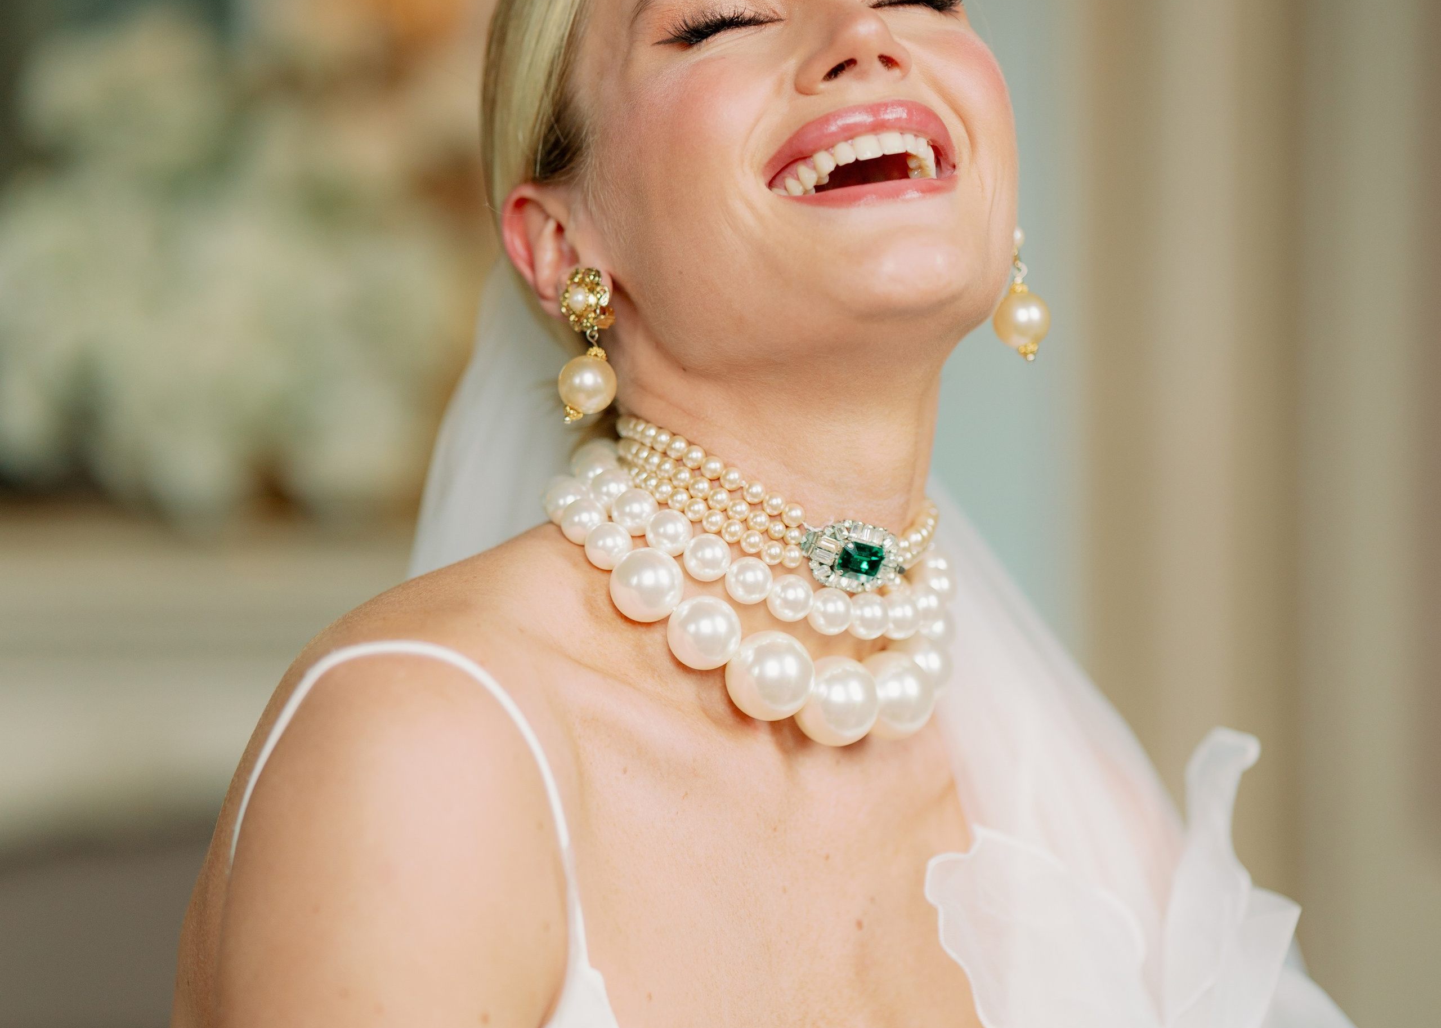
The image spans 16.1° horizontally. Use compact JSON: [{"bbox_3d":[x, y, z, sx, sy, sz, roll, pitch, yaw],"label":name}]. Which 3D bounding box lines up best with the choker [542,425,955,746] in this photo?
[{"bbox_3d":[0.009,0.017,1.620,0.132,0.085,0.135,-9,41,-46],"label":"choker"}]

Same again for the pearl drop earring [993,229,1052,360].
[{"bbox_3d":[0.097,-0.073,1.650,0.019,0.049,0.019,0,9,0],"label":"pearl drop earring"}]

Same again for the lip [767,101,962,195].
[{"bbox_3d":[0.043,-0.109,1.555,0.060,0.034,0.024,-6,-32,-14],"label":"lip"}]

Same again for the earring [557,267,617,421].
[{"bbox_3d":[-0.042,-0.054,1.615,0.019,0.049,0.019,7,11,37],"label":"earring"}]

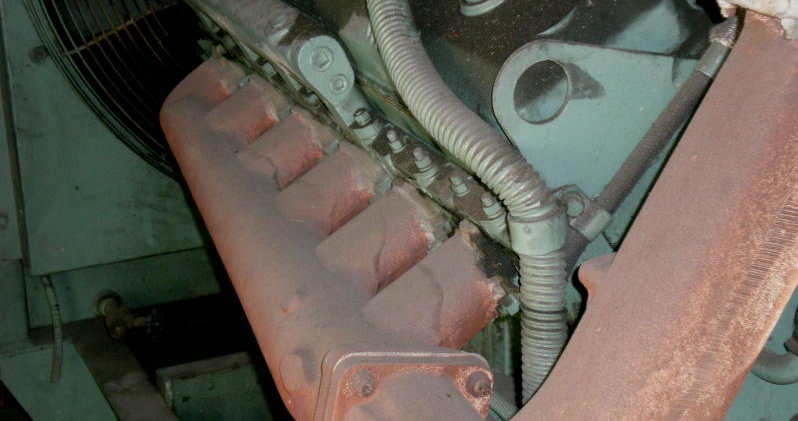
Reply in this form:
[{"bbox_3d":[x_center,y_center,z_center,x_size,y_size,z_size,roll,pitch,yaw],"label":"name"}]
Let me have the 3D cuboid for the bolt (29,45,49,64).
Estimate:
[{"bbox_3d":[-0.527,-0.229,2.500,0.027,0.027,0.013,-11,24,-23],"label":"bolt"}]

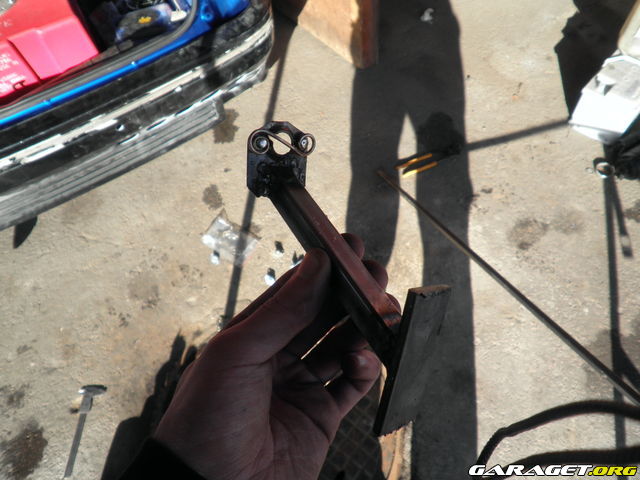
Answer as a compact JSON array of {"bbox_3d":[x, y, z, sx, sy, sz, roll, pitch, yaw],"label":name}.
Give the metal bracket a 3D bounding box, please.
[{"bbox_3d":[0.005,0.010,0.279,0.052,0.072,0.186,0,45,-40],"label":"metal bracket"}]

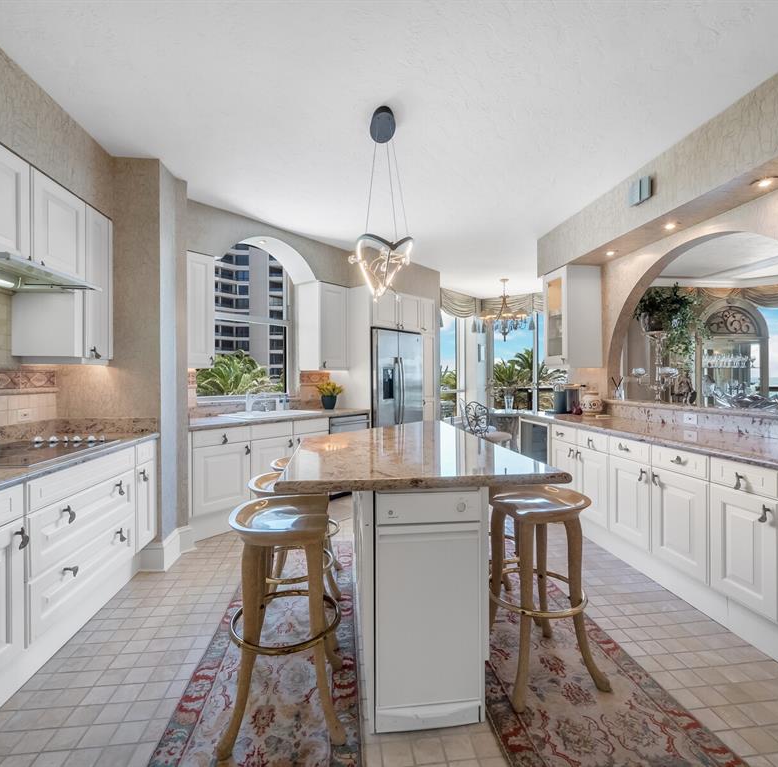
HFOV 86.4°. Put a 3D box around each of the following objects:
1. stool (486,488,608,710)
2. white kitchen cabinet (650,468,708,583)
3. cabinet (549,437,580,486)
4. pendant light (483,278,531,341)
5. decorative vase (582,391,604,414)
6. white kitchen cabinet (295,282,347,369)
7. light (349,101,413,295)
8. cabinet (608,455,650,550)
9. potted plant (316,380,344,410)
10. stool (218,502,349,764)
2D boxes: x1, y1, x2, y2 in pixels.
[{"bbox_3d":[0.647,0.879,1.813,0.448,0.727,0.448,0,0,-17],"label":"stool"},{"bbox_3d":[1.936,0.804,2.460,0.500,0.553,0.420,0,0,-7],"label":"white kitchen cabinet"},{"bbox_3d":[1.764,0.797,3.619,0.500,0.555,0.395,0,0,-7],"label":"cabinet"},{"bbox_3d":[1.837,-1.135,6.525,0.757,0.977,0.757,0,0,-7],"label":"pendant light"},{"bbox_3d":[2.231,0.220,4.537,0.242,0.269,0.242,0,0,-7],"label":"decorative vase"},{"bbox_3d":[-0.784,-0.655,5.007,0.350,1.015,0.460,0,1,40],"label":"white kitchen cabinet"},{"bbox_3d":[-0.050,-0.994,2.421,0.360,1.000,0.340,0,0,-7],"label":"light"},{"bbox_3d":[1.858,0.801,2.830,0.500,0.560,0.395,0,0,-7],"label":"cabinet"},{"bbox_3d":[-0.687,0.139,4.780,0.320,0.350,0.310,0,0,-7],"label":"potted plant"},{"bbox_3d":[-0.385,0.862,1.601,0.450,0.770,0.440,0,0,-7],"label":"stool"}]

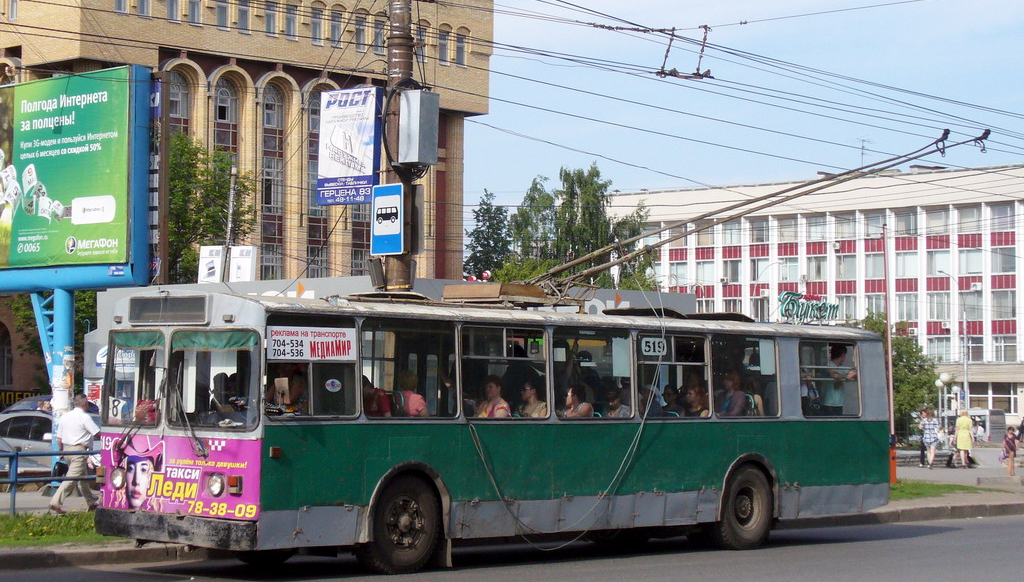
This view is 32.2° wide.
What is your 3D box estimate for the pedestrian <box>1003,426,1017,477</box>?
[{"bbox_3d":[12.205,3.934,43.500,0.420,1.220,0.350,0,-3,14],"label":"pedestrian"}]

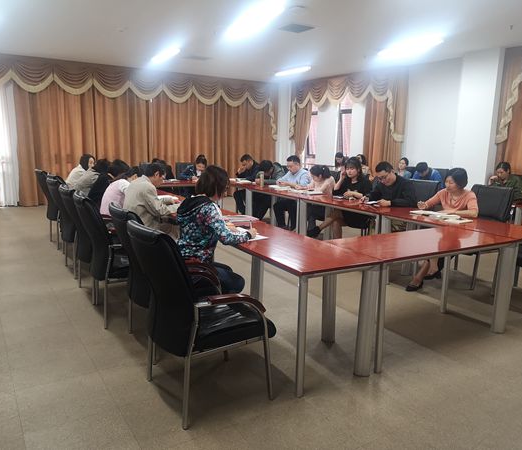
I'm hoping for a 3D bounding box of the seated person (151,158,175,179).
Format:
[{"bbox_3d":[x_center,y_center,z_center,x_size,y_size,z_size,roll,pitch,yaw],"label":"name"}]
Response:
[{"bbox_3d":[-1.820,-0.702,9.039,0.520,1.130,0.750,-5,12,-31],"label":"seated person"}]

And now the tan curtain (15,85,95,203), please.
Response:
[{"bbox_3d":[-4.046,-1.635,9.261,1.520,2.500,0.180,-5,13,-31],"label":"tan curtain"}]

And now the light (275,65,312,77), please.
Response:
[{"bbox_3d":[0.655,-3.221,9.844,0.250,0.080,1.270,-5,13,-32],"label":"light"}]

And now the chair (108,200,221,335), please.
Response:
[{"bbox_3d":[-0.626,0.362,3.339,0.760,1.000,0.600,-5,12,-30],"label":"chair"}]

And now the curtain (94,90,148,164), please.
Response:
[{"bbox_3d":[-3.204,-1.849,10.999,1.300,2.600,0.200,-5,12,-33],"label":"curtain"}]

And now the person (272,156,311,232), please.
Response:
[{"bbox_3d":[0.460,-0.459,7.302,0.800,1.220,0.520,-5,12,-30],"label":"person"}]

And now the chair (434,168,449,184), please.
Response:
[{"bbox_3d":[3.234,-0.570,9.223,0.720,1.030,0.600,-5,12,-31],"label":"chair"}]

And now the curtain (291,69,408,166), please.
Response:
[{"bbox_3d":[1.753,-1.974,10.829,0.250,2.870,3.800,-5,12,-30],"label":"curtain"}]

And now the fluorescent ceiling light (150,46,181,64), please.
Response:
[{"bbox_3d":[-1.701,-2.978,8.255,0.250,0.080,1.270,-5,13,-32],"label":"fluorescent ceiling light"}]

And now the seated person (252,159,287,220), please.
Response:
[{"bbox_3d":[0.139,-0.527,7.735,0.920,1.120,0.600,-5,13,-32],"label":"seated person"}]

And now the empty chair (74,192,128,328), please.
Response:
[{"bbox_3d":[-1.120,0.226,3.883,0.720,1.030,0.600,-5,13,-32],"label":"empty chair"}]

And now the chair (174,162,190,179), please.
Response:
[{"bbox_3d":[-1.333,-0.728,9.532,0.600,1.030,0.720,-5,12,-31],"label":"chair"}]

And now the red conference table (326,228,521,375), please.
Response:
[{"bbox_3d":[1.165,0.489,3.489,1.380,0.760,0.620,-5,12,-30],"label":"red conference table"}]

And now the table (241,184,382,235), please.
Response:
[{"bbox_3d":[0.719,0.020,5.995,0.620,0.760,2.800,-5,12,-30],"label":"table"}]

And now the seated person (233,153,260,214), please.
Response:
[{"bbox_3d":[-0.187,-0.687,8.337,0.880,1.190,0.560,-5,13,-32],"label":"seated person"}]

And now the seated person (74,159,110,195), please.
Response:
[{"bbox_3d":[-1.875,-0.194,5.565,0.820,1.180,0.550,-5,13,-32],"label":"seated person"}]

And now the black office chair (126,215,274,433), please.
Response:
[{"bbox_3d":[-0.309,0.485,2.673,0.760,1.010,0.600,-5,12,-30],"label":"black office chair"}]

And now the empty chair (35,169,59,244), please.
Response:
[{"bbox_3d":[-2.674,-0.231,6.576,0.720,1.030,0.600,-5,12,-31],"label":"empty chair"}]

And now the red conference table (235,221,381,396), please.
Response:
[{"bbox_3d":[0.114,0.493,3.410,0.620,0.750,1.420,-5,13,-32],"label":"red conference table"}]

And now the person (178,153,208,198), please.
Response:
[{"bbox_3d":[-1.137,-0.584,7.695,0.560,1.180,0.800,-5,13,-31],"label":"person"}]

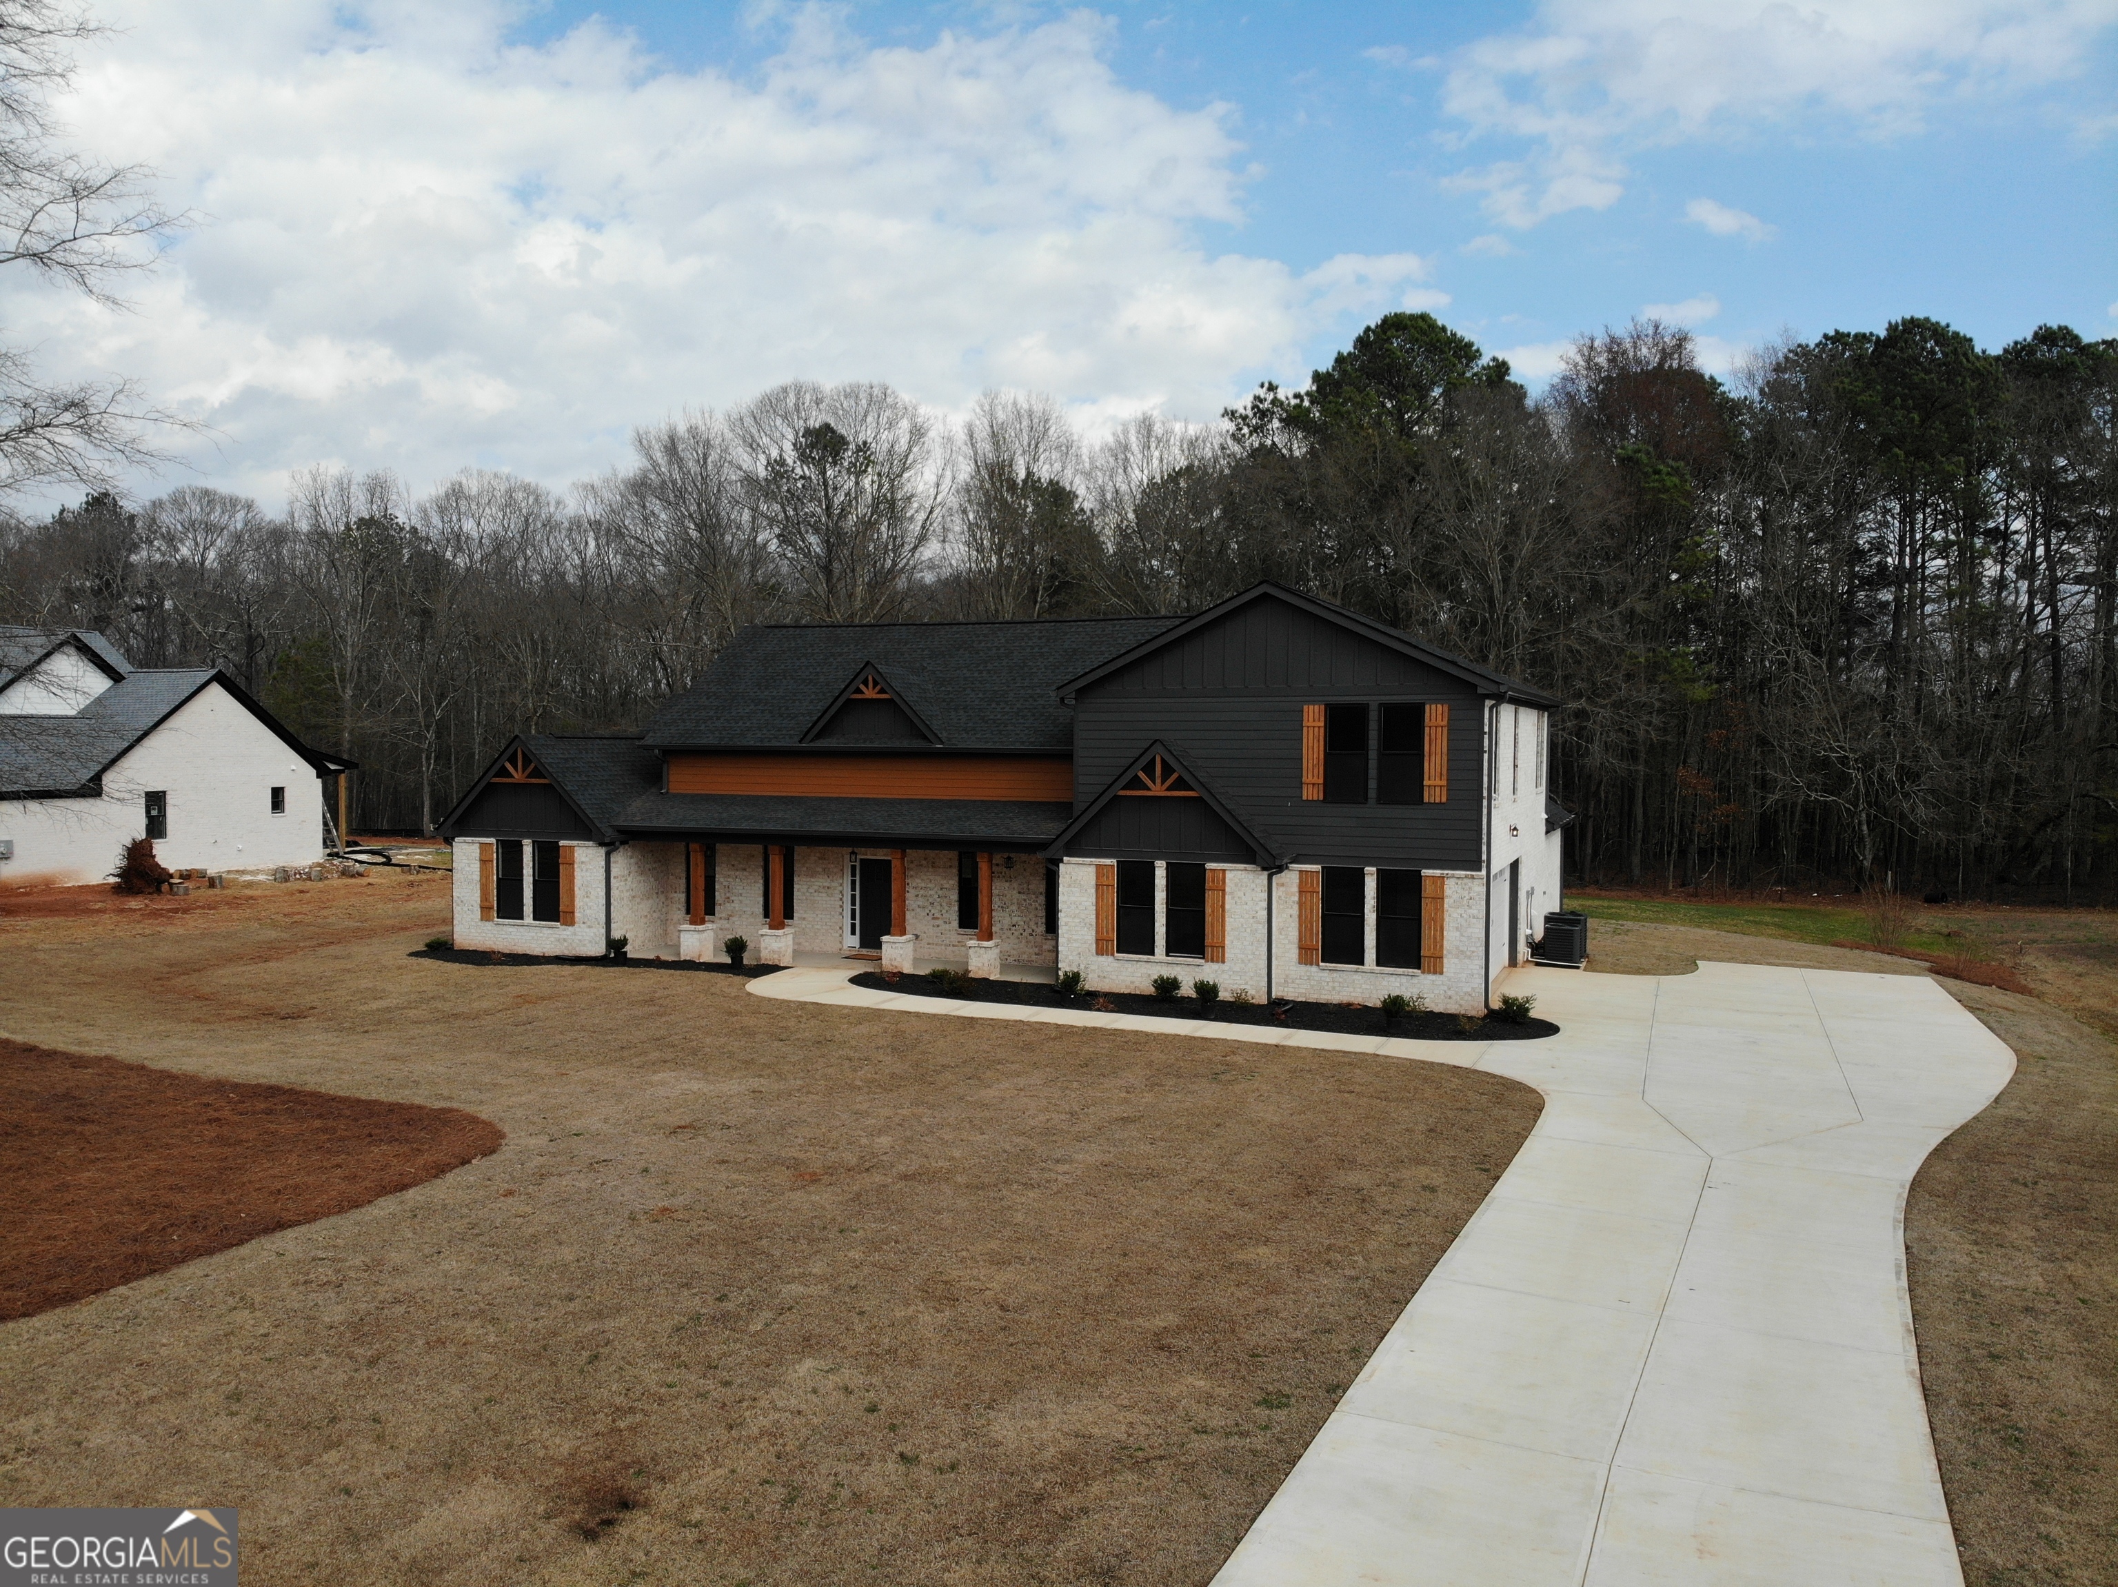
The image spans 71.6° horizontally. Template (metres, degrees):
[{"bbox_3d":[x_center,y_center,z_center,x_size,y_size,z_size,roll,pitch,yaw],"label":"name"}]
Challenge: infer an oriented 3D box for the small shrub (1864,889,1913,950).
[{"bbox_3d":[19.860,2.934,35.137,1.094,1.492,1.094,1,3,30],"label":"small shrub"}]

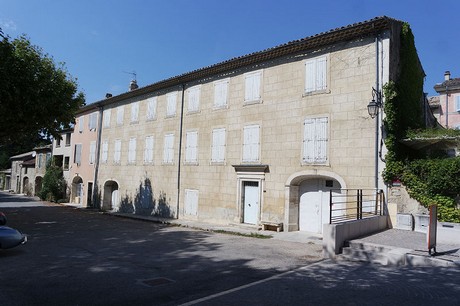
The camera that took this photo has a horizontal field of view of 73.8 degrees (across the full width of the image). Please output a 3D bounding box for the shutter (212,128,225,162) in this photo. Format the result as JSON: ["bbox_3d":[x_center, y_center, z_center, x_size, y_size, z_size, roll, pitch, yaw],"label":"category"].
[{"bbox_3d":[-0.596,-0.398,17.653,1.037,1.963,0.180,-2,-5,42],"label":"shutter"}]

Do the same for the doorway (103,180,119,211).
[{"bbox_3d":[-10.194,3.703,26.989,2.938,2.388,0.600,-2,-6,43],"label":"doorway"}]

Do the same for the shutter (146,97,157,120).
[{"bbox_3d":[-5.994,-3.367,23.480,1.118,1.586,0.150,-2,-5,42],"label":"shutter"}]

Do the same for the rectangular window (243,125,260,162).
[{"bbox_3d":[1.150,-0.519,16.665,1.118,1.989,0.150,-2,-5,42],"label":"rectangular window"}]

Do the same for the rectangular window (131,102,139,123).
[{"bbox_3d":[-7.780,-3.316,25.109,1.092,1.534,0.100,-2,-5,42],"label":"rectangular window"}]

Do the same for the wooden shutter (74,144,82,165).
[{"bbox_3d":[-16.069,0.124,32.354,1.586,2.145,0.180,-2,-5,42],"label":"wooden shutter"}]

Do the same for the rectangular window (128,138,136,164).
[{"bbox_3d":[-7.931,-0.243,24.945,1.092,1.976,0.150,-2,-5,42],"label":"rectangular window"}]

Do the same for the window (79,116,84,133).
[{"bbox_3d":[-15.656,-3.042,32.288,0.975,1.534,0.100,-2,-5,42],"label":"window"}]

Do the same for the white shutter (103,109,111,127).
[{"bbox_3d":[-11.255,-3.101,28.364,1.225,1.650,0.140,-2,-6,43],"label":"white shutter"}]

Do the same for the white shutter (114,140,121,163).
[{"bbox_3d":[-9.645,-0.074,26.505,1.225,1.938,0.120,-2,-6,43],"label":"white shutter"}]

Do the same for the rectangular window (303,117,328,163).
[{"bbox_3d":[3.876,-0.548,13.732,1.212,2.019,0.140,-2,-6,43],"label":"rectangular window"}]

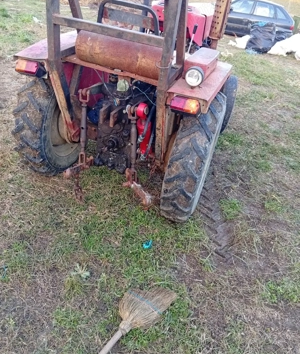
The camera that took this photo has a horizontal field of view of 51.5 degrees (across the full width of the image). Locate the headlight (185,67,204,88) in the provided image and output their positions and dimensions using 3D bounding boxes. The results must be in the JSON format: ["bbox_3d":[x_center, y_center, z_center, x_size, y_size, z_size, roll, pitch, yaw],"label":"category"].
[{"bbox_3d":[0.251,-0.554,1.736,0.101,0.111,0.076,17,35,13],"label":"headlight"}]

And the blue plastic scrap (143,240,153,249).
[{"bbox_3d":[-0.015,0.473,2.173,0.056,0.025,0.046,8,34,0],"label":"blue plastic scrap"}]

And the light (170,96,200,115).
[{"bbox_3d":[0.201,-0.398,1.746,0.152,0.084,0.081,17,15,13],"label":"light"}]

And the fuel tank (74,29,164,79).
[{"bbox_3d":[-0.185,-0.779,1.976,0.628,0.178,0.178,17,35,13],"label":"fuel tank"}]

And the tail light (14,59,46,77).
[{"bbox_3d":[-0.758,-0.689,1.981,0.152,0.084,0.081,13,14,8],"label":"tail light"}]

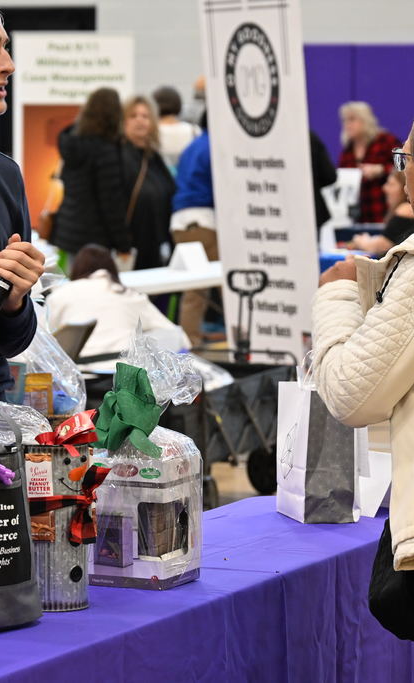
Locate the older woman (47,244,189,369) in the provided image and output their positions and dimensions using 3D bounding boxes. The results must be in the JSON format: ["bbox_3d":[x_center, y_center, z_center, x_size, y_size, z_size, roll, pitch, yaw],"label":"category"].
[{"bbox_3d":[-0.365,0.115,13.291,0.550,1.030,0.720,0,4,0],"label":"older woman"}]

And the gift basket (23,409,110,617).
[{"bbox_3d":[-0.241,0.277,5.443,0.130,0.320,0.130,-3,5,-38],"label":"gift basket"}]

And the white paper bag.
[{"bbox_3d":[0.225,0.211,6.598,0.115,0.290,0.200,-1,4,-14],"label":"white paper bag"}]

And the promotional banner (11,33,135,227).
[{"bbox_3d":[-0.898,-1.018,21.983,0.820,2.070,0.200,0,4,-3],"label":"promotional banner"}]

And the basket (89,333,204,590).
[{"bbox_3d":[-0.108,0.202,5.684,0.148,0.435,0.148,2,4,26],"label":"basket"}]

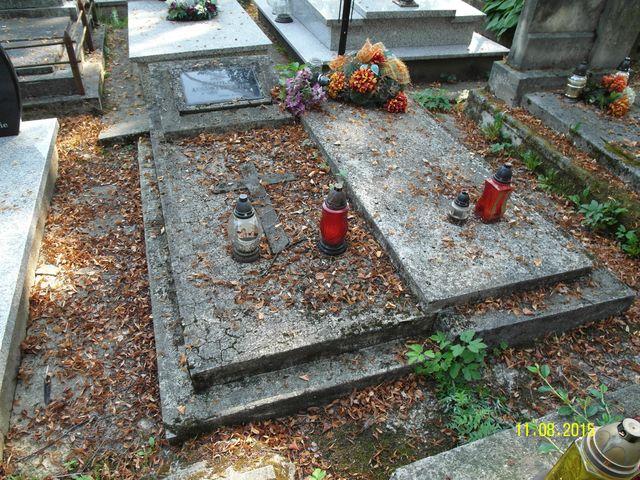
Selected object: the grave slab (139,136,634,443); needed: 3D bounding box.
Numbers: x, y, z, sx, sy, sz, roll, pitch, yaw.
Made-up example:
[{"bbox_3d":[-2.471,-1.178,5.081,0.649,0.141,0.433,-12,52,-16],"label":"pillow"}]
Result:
[{"bbox_3d":[0.108,-0.184,2.224,1.848,0.188,1.854,-10,44,-16],"label":"grave slab"}]

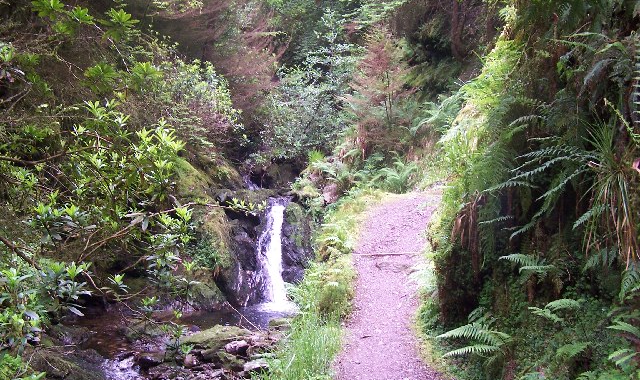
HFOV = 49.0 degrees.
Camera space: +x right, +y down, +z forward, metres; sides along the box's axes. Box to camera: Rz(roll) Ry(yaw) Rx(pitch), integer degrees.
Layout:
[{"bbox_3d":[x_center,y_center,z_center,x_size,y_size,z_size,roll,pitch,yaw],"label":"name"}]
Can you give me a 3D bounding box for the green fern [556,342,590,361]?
[{"bbox_3d":[1.479,0.942,4.100,0.200,0.110,0.170,1,4,17],"label":"green fern"}]

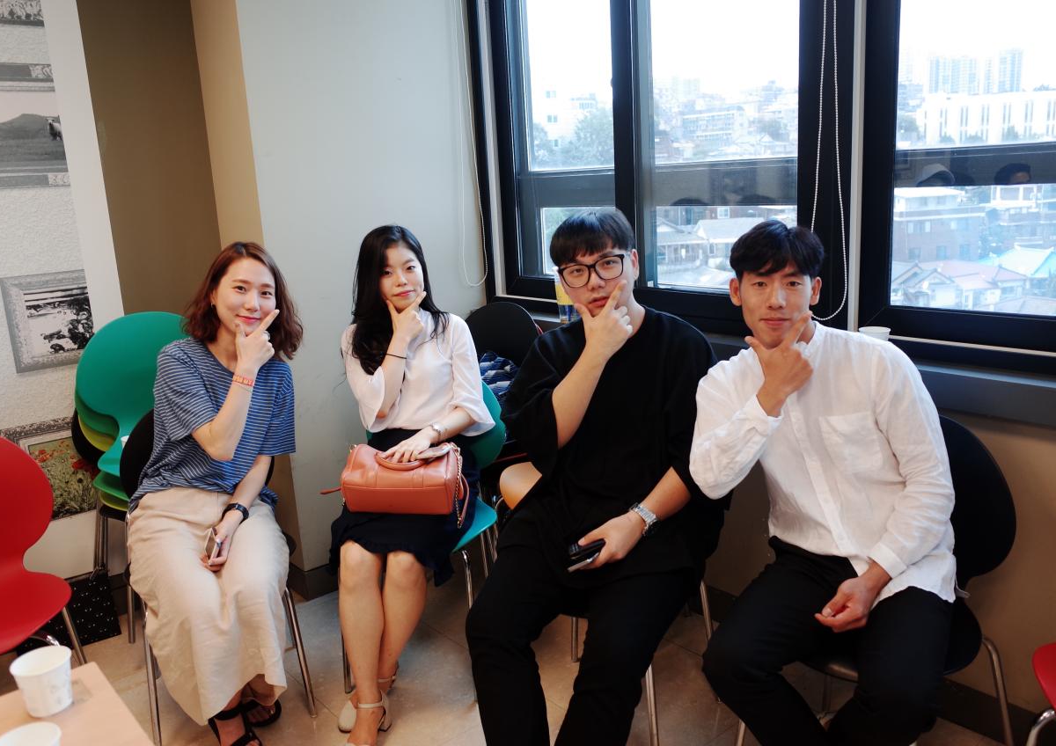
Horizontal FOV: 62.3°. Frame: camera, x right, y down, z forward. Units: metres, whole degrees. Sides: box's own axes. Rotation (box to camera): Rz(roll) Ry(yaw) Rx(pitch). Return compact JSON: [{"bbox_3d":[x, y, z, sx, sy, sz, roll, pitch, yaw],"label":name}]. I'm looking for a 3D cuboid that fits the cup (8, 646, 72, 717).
[{"bbox_3d":[-0.645,0.416,1.172,0.072,0.069,0.072,-3,13,1],"label":"cup"}]

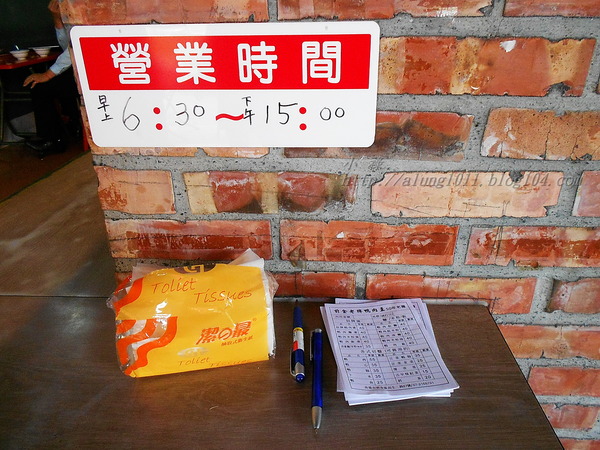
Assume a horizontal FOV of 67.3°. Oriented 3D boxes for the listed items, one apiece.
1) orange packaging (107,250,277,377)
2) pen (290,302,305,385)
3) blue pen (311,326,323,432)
[{"bbox_3d":[-0.111,0.092,0.487,0.159,0.092,0.082,-5,27,-8],"label":"orange packaging"},{"bbox_3d":[-0.002,0.126,0.507,0.013,0.011,0.134,-2,26,-1],"label":"pen"},{"bbox_3d":[0.017,0.151,0.457,0.012,0.011,0.139,0,26,3],"label":"blue pen"}]

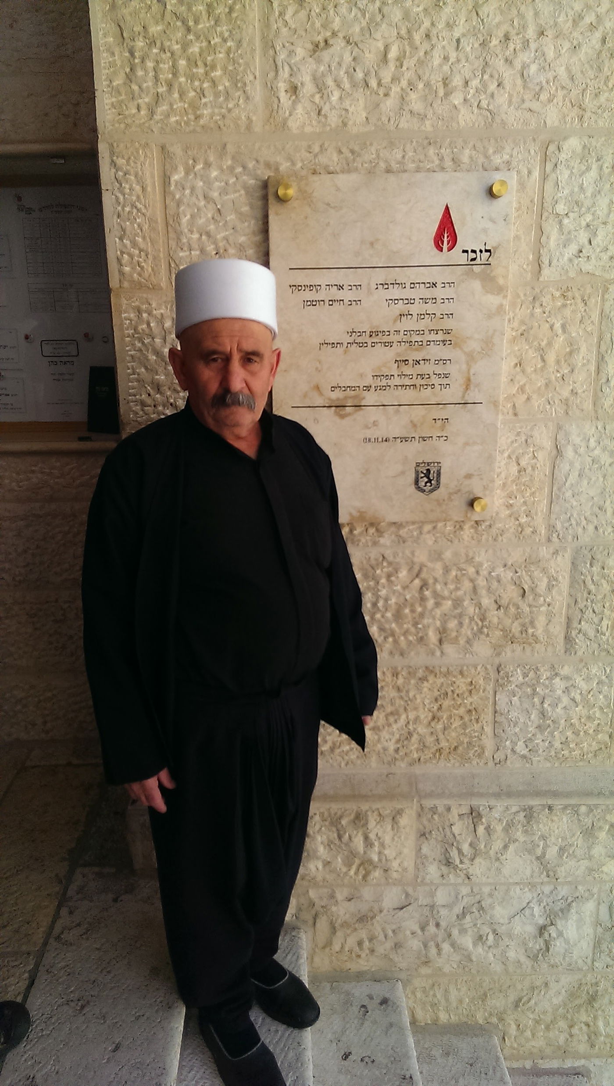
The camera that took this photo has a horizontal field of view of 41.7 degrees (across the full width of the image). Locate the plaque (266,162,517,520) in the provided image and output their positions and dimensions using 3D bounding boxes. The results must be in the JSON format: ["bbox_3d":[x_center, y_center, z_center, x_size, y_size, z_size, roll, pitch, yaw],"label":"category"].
[{"bbox_3d":[0.187,-0.428,1.865,0.533,0.778,0.035,-1,16,1],"label":"plaque"}]

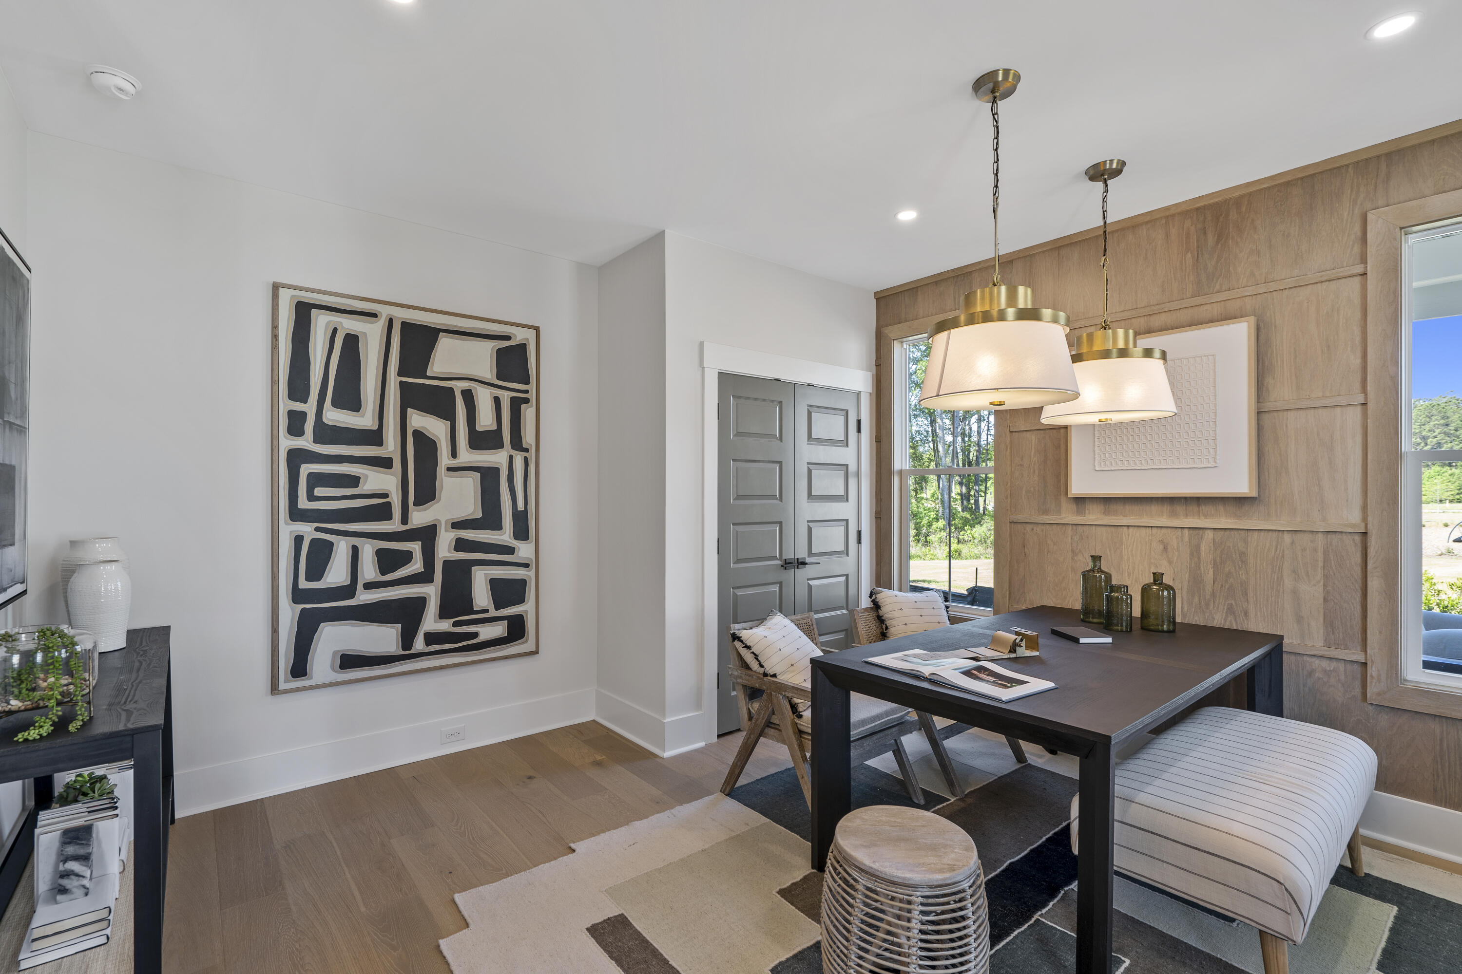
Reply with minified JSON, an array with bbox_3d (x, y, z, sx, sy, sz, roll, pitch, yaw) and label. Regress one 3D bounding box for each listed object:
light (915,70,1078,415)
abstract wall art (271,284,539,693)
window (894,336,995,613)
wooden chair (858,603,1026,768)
[{"bbox_3d":[0.889,-0.822,2.165,0.491,1.063,0.491,0,-1,-39],"label":"light"},{"bbox_3d":[-1.579,0.010,3.309,1.244,1.841,0.045,0,-1,-39],"label":"abstract wall art"},{"bbox_3d":[1.357,-0.116,4.106,0.100,1.765,0.717,0,-1,-39],"label":"window"},{"bbox_3d":[1.049,1.024,3.361,0.652,0.767,0.692,0,-1,-39],"label":"wooden chair"}]

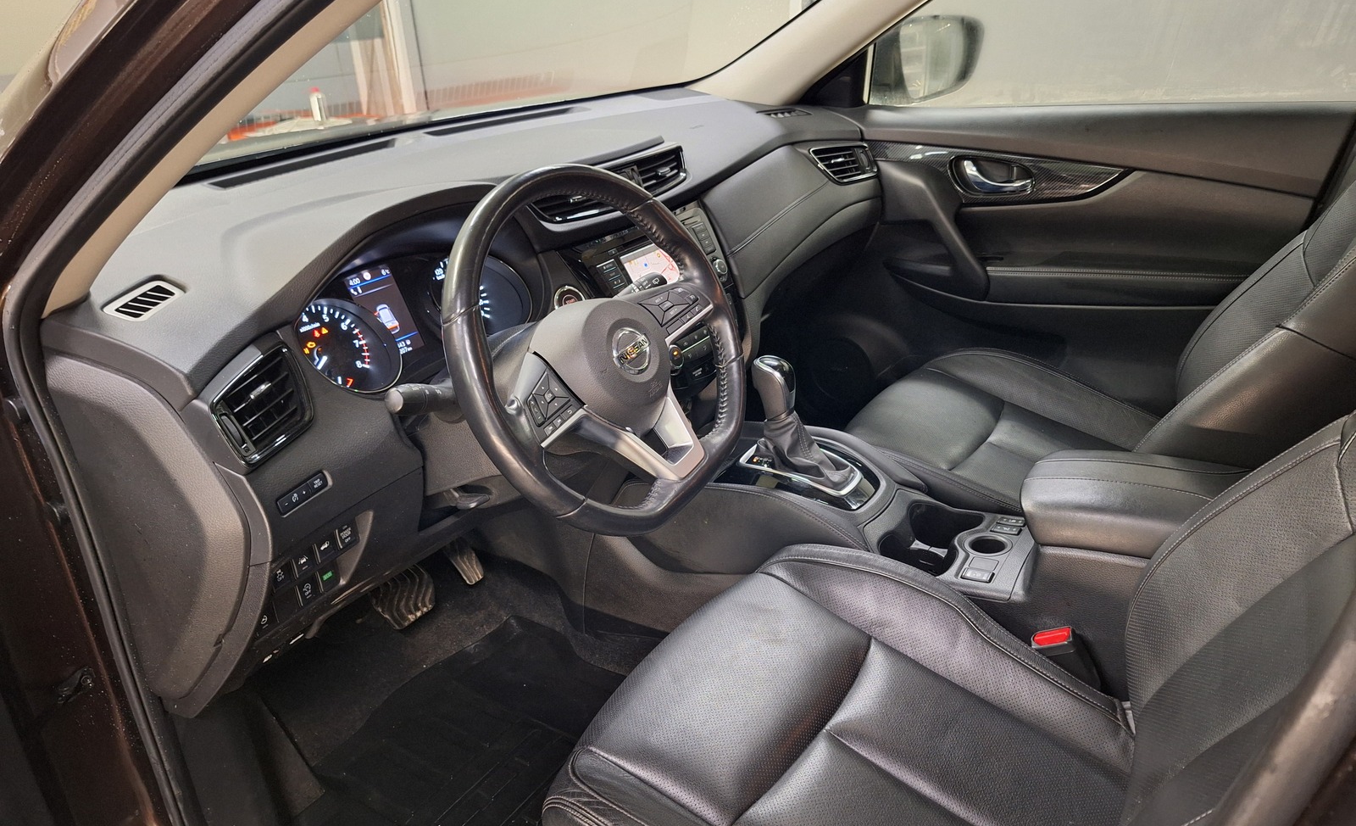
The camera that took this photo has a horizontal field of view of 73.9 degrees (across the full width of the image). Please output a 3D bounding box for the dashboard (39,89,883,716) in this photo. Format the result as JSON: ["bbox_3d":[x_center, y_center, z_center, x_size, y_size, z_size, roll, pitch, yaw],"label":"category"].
[{"bbox_3d":[-0.147,-0.180,1.421,0.530,0.540,1.460,14,31,34],"label":"dashboard"}]

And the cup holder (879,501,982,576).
[{"bbox_3d":[0.342,0.196,1.215,0.105,0.085,0.165,14,31,34],"label":"cup holder"}]

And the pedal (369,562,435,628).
[{"bbox_3d":[-0.431,0.282,1.392,0.040,0.080,0.100,-26,5,45],"label":"pedal"}]

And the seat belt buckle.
[{"bbox_3d":[0.438,0.287,1.001,0.046,0.095,0.030,-29,3,45],"label":"seat belt buckle"}]

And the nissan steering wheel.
[{"bbox_3d":[-0.077,-0.065,0.906,0.120,0.360,0.370,-16,12,44],"label":"nissan steering wheel"}]

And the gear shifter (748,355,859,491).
[{"bbox_3d":[0.160,0.014,1.269,0.165,0.195,0.090,14,31,34],"label":"gear shifter"}]

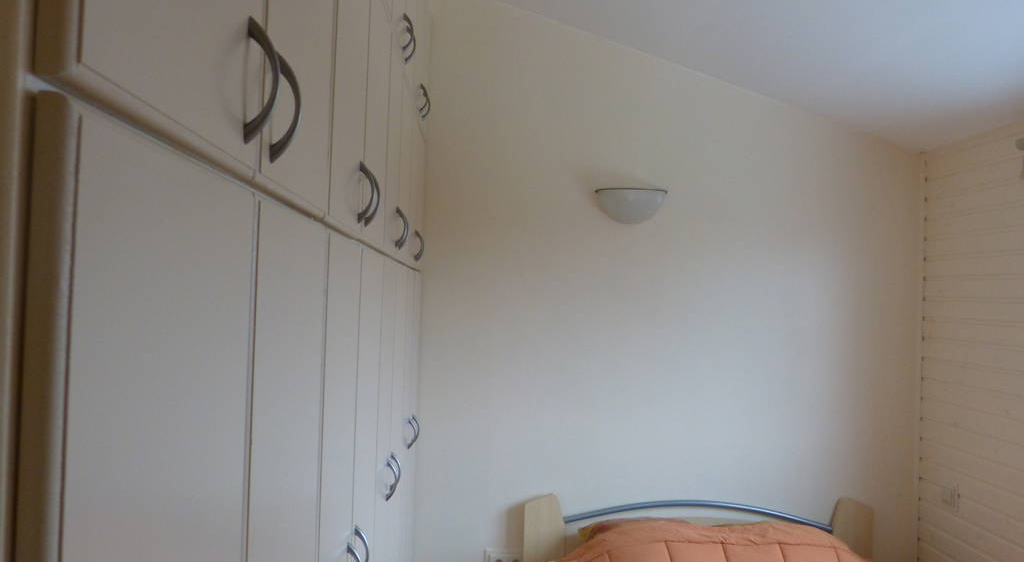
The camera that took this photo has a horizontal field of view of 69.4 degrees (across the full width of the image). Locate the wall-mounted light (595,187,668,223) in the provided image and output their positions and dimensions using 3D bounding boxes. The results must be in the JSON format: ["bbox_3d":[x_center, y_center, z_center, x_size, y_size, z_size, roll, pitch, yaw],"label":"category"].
[{"bbox_3d":[0.532,-0.330,3.295,0.325,0.150,0.130,2,-2,-3],"label":"wall-mounted light"}]

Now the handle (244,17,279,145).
[{"bbox_3d":[-0.248,-0.201,0.739,0.033,0.128,0.014,2,-2,-3],"label":"handle"}]

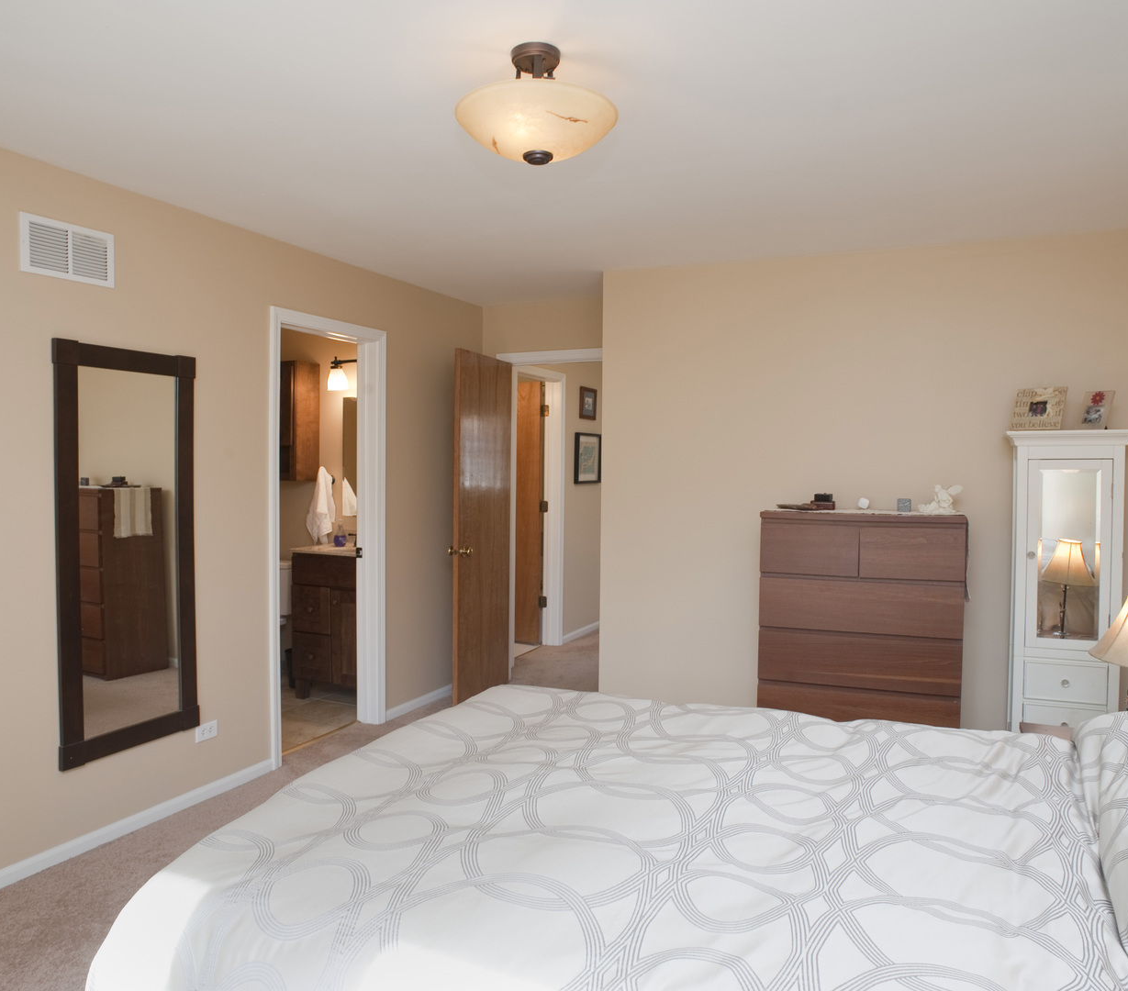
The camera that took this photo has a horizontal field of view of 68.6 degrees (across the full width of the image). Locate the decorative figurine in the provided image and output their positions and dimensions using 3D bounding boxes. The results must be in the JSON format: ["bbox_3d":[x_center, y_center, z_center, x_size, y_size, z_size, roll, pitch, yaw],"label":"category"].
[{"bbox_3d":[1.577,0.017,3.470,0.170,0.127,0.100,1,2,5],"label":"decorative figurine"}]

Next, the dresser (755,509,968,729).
[{"bbox_3d":[1.312,0.679,3.684,0.800,1.230,0.480,1,2,21],"label":"dresser"}]

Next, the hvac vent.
[{"bbox_3d":[-1.727,-0.856,2.902,0.020,0.193,0.344,1,2,25],"label":"hvac vent"}]

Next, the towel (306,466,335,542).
[{"bbox_3d":[-1.563,0.068,5.324,0.200,0.488,0.130,1,2,23],"label":"towel"}]

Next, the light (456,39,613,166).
[{"bbox_3d":[-0.073,-0.961,2.059,0.405,0.272,0.405,0,2,0],"label":"light"}]

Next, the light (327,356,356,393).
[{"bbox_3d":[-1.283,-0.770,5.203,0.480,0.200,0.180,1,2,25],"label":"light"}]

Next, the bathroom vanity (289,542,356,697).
[{"bbox_3d":[-1.278,0.777,5.074,0.635,0.890,0.480,1,2,23],"label":"bathroom vanity"}]

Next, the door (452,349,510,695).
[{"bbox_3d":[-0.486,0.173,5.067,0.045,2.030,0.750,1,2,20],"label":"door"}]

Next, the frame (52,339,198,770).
[{"bbox_3d":[-1.630,0.204,3.148,0.030,1.514,0.587,1,2,25],"label":"frame"}]

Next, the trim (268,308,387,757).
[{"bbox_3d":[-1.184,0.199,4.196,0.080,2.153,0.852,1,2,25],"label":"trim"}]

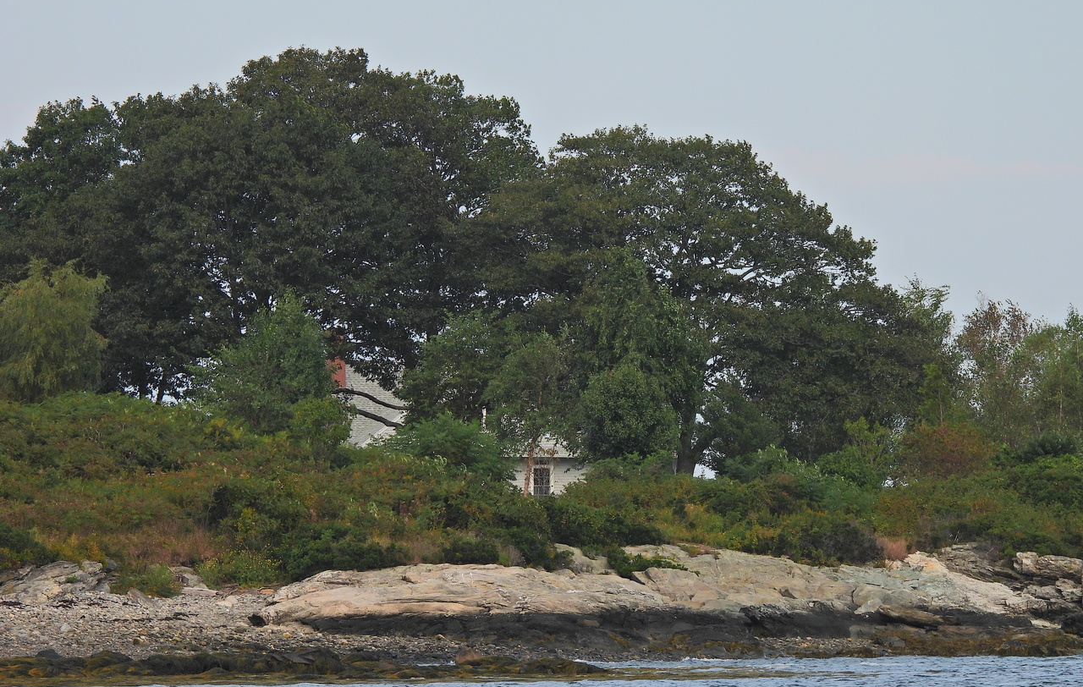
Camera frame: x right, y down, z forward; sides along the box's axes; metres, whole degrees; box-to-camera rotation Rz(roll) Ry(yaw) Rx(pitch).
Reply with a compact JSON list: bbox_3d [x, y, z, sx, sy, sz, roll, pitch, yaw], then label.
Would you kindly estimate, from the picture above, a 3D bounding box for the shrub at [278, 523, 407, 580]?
[{"bbox_3d":[-6.733,7.047,370.000,4.300,1.950,2.800,0,-1,0],"label":"shrub"}]

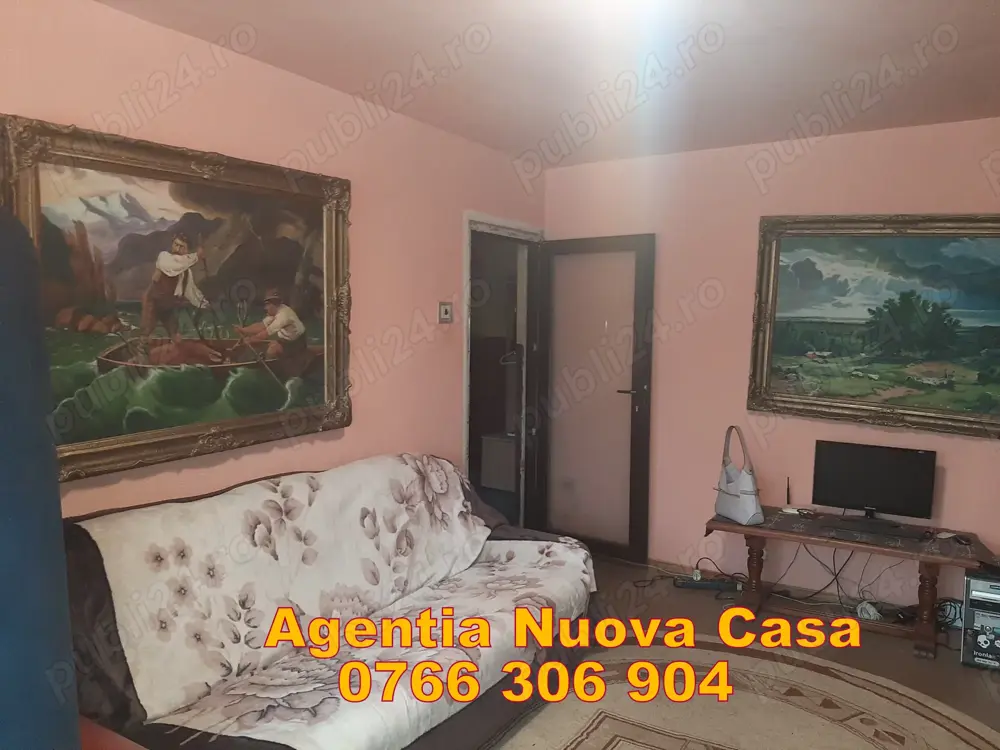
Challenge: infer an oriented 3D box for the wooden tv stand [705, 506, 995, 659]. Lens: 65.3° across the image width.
[{"bbox_3d":[1.729,1.027,3.953,1.220,0.500,0.585,3,4,32],"label":"wooden tv stand"}]

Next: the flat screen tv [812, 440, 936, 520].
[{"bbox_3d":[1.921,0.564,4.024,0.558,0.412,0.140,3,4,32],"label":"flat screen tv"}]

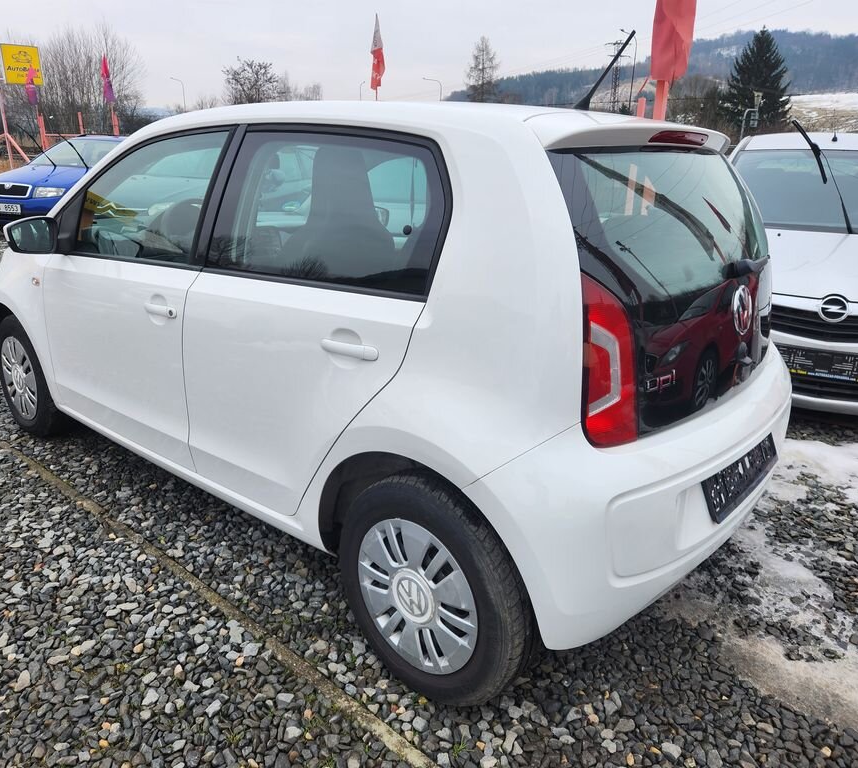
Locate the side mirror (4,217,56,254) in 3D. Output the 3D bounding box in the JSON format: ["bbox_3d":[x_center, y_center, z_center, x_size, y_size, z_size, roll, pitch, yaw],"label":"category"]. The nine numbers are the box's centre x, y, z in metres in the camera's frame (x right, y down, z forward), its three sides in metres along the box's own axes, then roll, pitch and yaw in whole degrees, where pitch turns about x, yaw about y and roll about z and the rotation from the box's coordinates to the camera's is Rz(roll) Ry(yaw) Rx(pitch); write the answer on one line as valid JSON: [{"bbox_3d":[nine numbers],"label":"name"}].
[{"bbox_3d":[-1.444,-0.541,2.443,0.110,0.132,0.180,16,22,38],"label":"side mirror"}]

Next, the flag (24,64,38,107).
[{"bbox_3d":[-9.078,-6.800,15.500,0.310,0.920,0.200,-8,20,-27],"label":"flag"}]

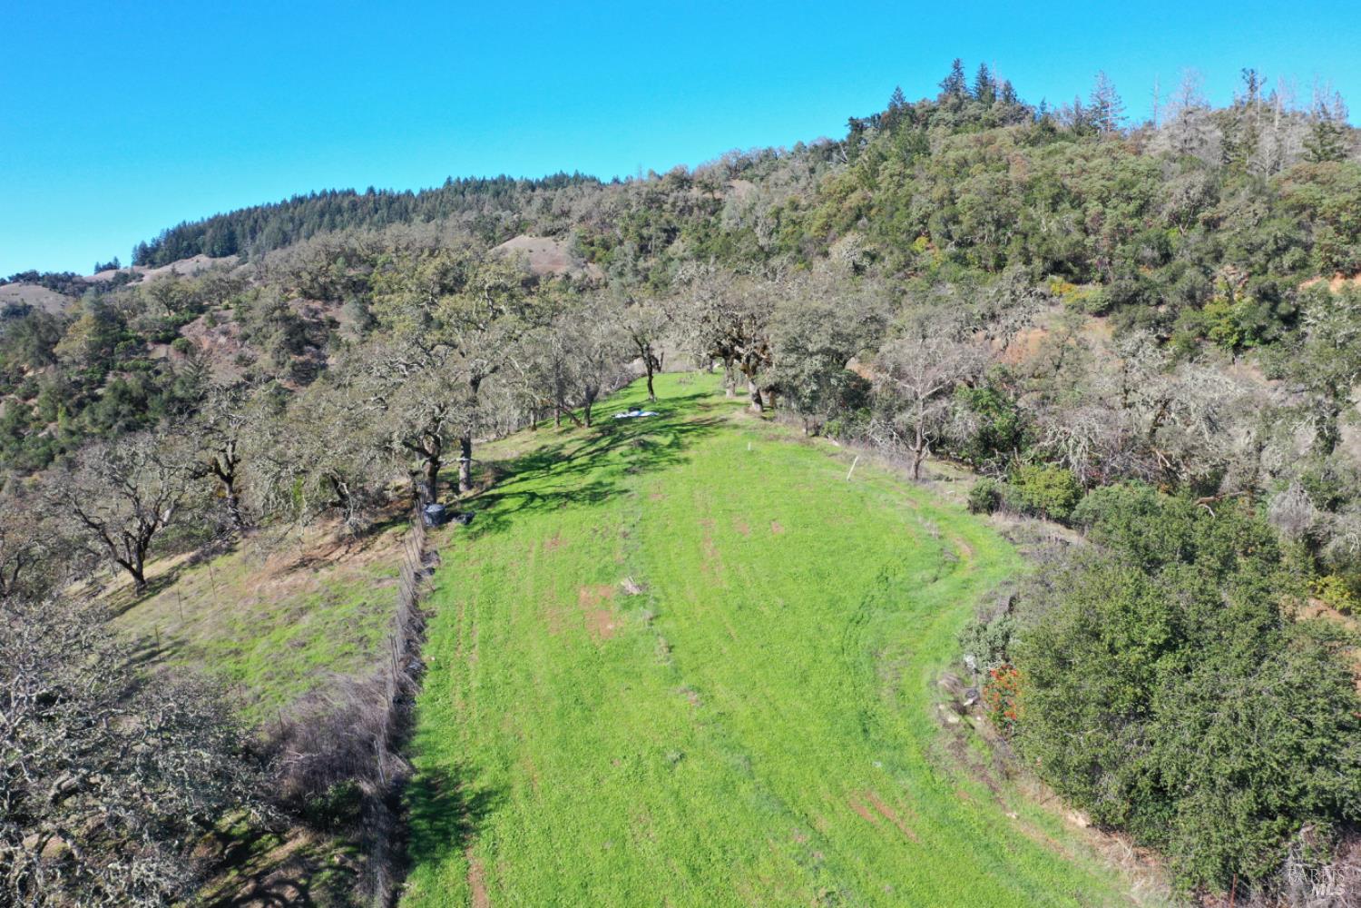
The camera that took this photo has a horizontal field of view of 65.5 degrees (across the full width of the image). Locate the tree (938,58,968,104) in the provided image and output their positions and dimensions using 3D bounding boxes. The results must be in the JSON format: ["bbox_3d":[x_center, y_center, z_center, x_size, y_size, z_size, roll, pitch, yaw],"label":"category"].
[{"bbox_3d":[79.874,-108.100,310.000,8.800,15.500,8.800,-1,11,0],"label":"tree"}]

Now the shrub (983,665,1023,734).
[{"bbox_3d":[10.823,8.241,35.500,1.600,1.950,1.500,-1,11,0],"label":"shrub"}]

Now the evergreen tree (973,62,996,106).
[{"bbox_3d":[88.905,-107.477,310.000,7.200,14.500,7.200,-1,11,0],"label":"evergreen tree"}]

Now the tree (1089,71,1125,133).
[{"bbox_3d":[112.928,-92.855,280.000,9.800,17.000,9.800,-1,11,0],"label":"tree"}]

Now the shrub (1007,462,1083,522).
[{"bbox_3d":[21.738,2.342,63.000,4.300,3.000,3.800,-1,11,0],"label":"shrub"}]

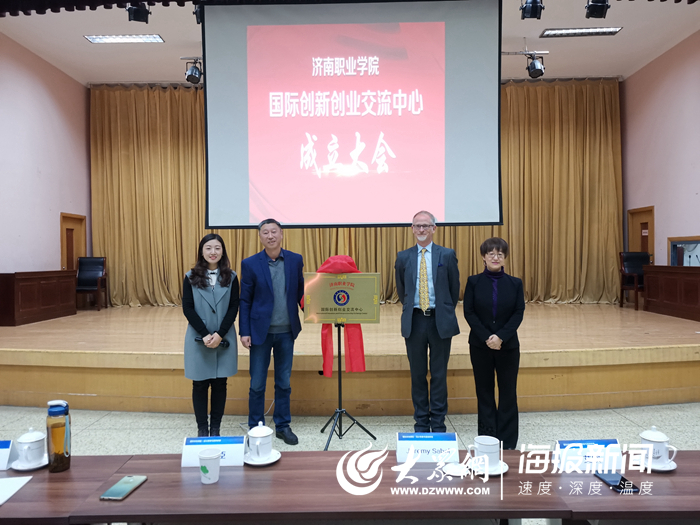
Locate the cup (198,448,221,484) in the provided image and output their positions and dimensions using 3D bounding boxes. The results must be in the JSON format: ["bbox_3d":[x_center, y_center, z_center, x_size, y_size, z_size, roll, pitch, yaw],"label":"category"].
[{"bbox_3d":[-0.448,0.655,1.680,0.071,0.091,0.071,-1,1,0],"label":"cup"}]

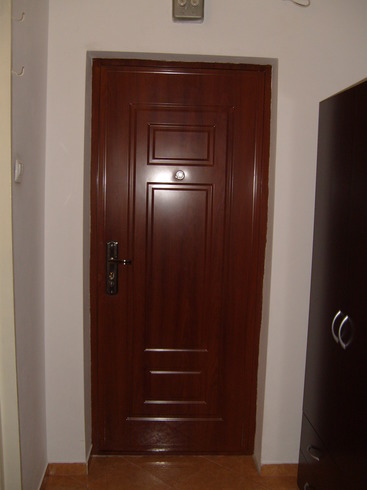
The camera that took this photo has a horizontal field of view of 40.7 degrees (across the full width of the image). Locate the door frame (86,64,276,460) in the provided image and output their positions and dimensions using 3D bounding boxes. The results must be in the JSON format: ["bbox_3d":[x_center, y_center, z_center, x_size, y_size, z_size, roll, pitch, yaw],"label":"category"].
[{"bbox_3d":[-0.029,0.121,2.574,0.880,2.050,0.100,1,7,-3],"label":"door frame"}]

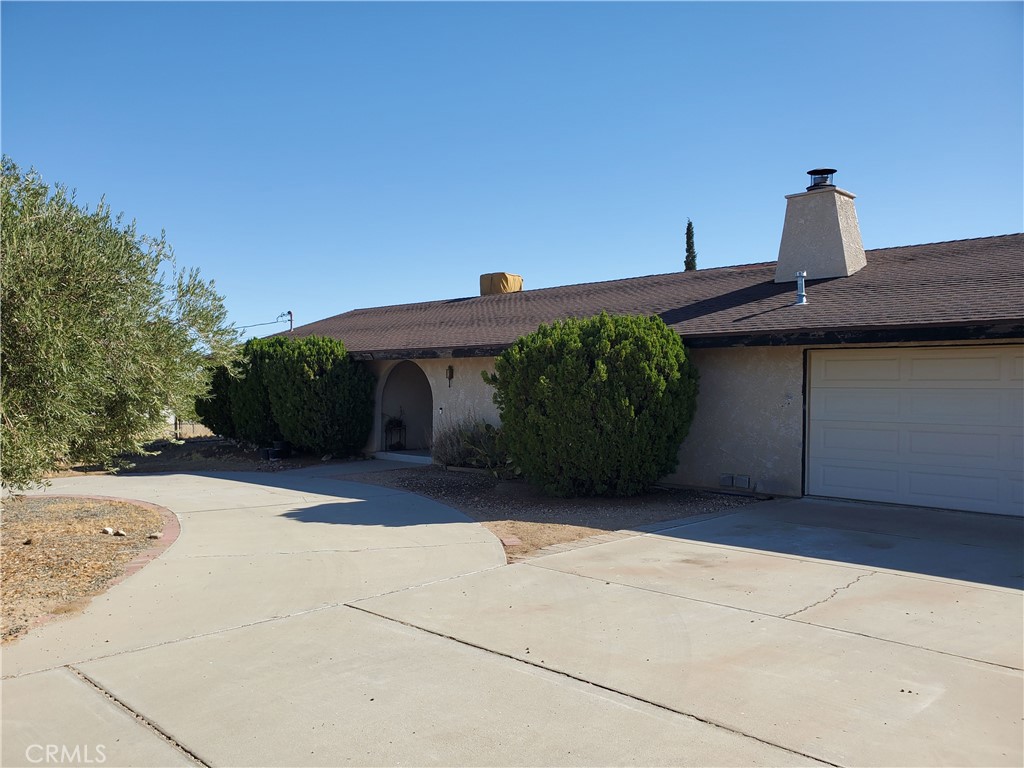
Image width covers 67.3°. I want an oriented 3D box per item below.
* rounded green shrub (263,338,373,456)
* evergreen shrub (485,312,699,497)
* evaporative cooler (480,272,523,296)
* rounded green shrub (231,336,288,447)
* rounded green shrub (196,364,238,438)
[{"bbox_3d":[-4.357,0.290,17.500,2.550,2.765,2.400,0,-1,43],"label":"rounded green shrub"},{"bbox_3d":[1.306,0.292,11.750,3.100,2.740,2.800,0,-1,43],"label":"evergreen shrub"},{"bbox_3d":[-0.328,-2.826,23.243,1.040,0.880,0.740,0,-1,43],"label":"evaporative cooler"},{"bbox_3d":[-5.867,0.237,19.000,2.150,2.760,2.150,0,-1,43],"label":"rounded green shrub"},{"bbox_3d":[-7.469,0.478,20.700,2.000,2.170,2.000,0,-1,43],"label":"rounded green shrub"}]

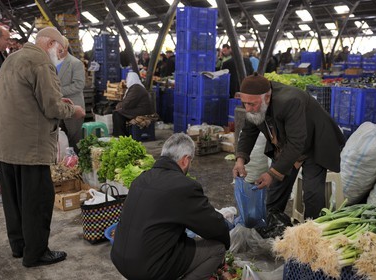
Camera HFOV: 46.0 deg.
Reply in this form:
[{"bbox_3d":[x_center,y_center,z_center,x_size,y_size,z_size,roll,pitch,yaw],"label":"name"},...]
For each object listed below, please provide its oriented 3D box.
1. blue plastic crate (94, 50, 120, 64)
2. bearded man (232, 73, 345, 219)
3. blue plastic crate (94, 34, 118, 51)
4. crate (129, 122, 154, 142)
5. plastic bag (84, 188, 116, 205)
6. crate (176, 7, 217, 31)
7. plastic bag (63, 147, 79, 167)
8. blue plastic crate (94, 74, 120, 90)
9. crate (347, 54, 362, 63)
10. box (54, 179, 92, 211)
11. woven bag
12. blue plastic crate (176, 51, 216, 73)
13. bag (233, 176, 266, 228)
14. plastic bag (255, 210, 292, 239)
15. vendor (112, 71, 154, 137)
[{"bbox_3d":[-2.124,-2.193,11.678,0.375,0.365,0.555,6,12,27],"label":"blue plastic crate"},{"bbox_3d":[0.779,0.145,3.390,0.900,1.300,0.580,-8,14,-36],"label":"bearded man"},{"bbox_3d":[-2.124,-2.546,11.611,0.375,0.365,0.555,6,12,27],"label":"blue plastic crate"},{"bbox_3d":[-0.793,-0.183,7.633,0.350,0.290,0.490,-3,11,-15],"label":"crate"},{"bbox_3d":[-0.715,0.469,3.584,0.270,0.170,0.180,4,12,20],"label":"plastic bag"},{"bbox_3d":[0.158,-2.118,7.819,0.585,0.382,0.390,-7,13,-31],"label":"crate"},{"bbox_3d":[-1.219,0.182,4.618,0.170,0.200,0.160,0,11,0],"label":"plastic bag"},{"bbox_3d":[-1.687,-1.174,9.326,0.350,0.310,0.430,8,13,32],"label":"blue plastic crate"},{"bbox_3d":[5.105,-2.484,13.575,0.440,0.220,0.360,5,12,25],"label":"crate"},{"bbox_3d":[-1.095,0.538,4.280,0.330,0.160,0.260,-8,14,-37],"label":"box"},{"bbox_3d":[-0.631,0.569,3.544,0.390,0.390,0.180,-8,14,-37],"label":"woven bag"},{"bbox_3d":[0.116,-1.395,7.944,0.592,0.366,0.365,-8,14,-35],"label":"blue plastic crate"},{"bbox_3d":[0.523,0.521,3.696,0.260,0.420,0.170,2,11,10],"label":"bag"},{"bbox_3d":[0.710,0.682,3.664,0.310,0.140,0.270,5,12,21],"label":"plastic bag"},{"bbox_3d":[-0.924,-0.592,7.477,0.670,1.150,0.480,3,11,14],"label":"vendor"}]

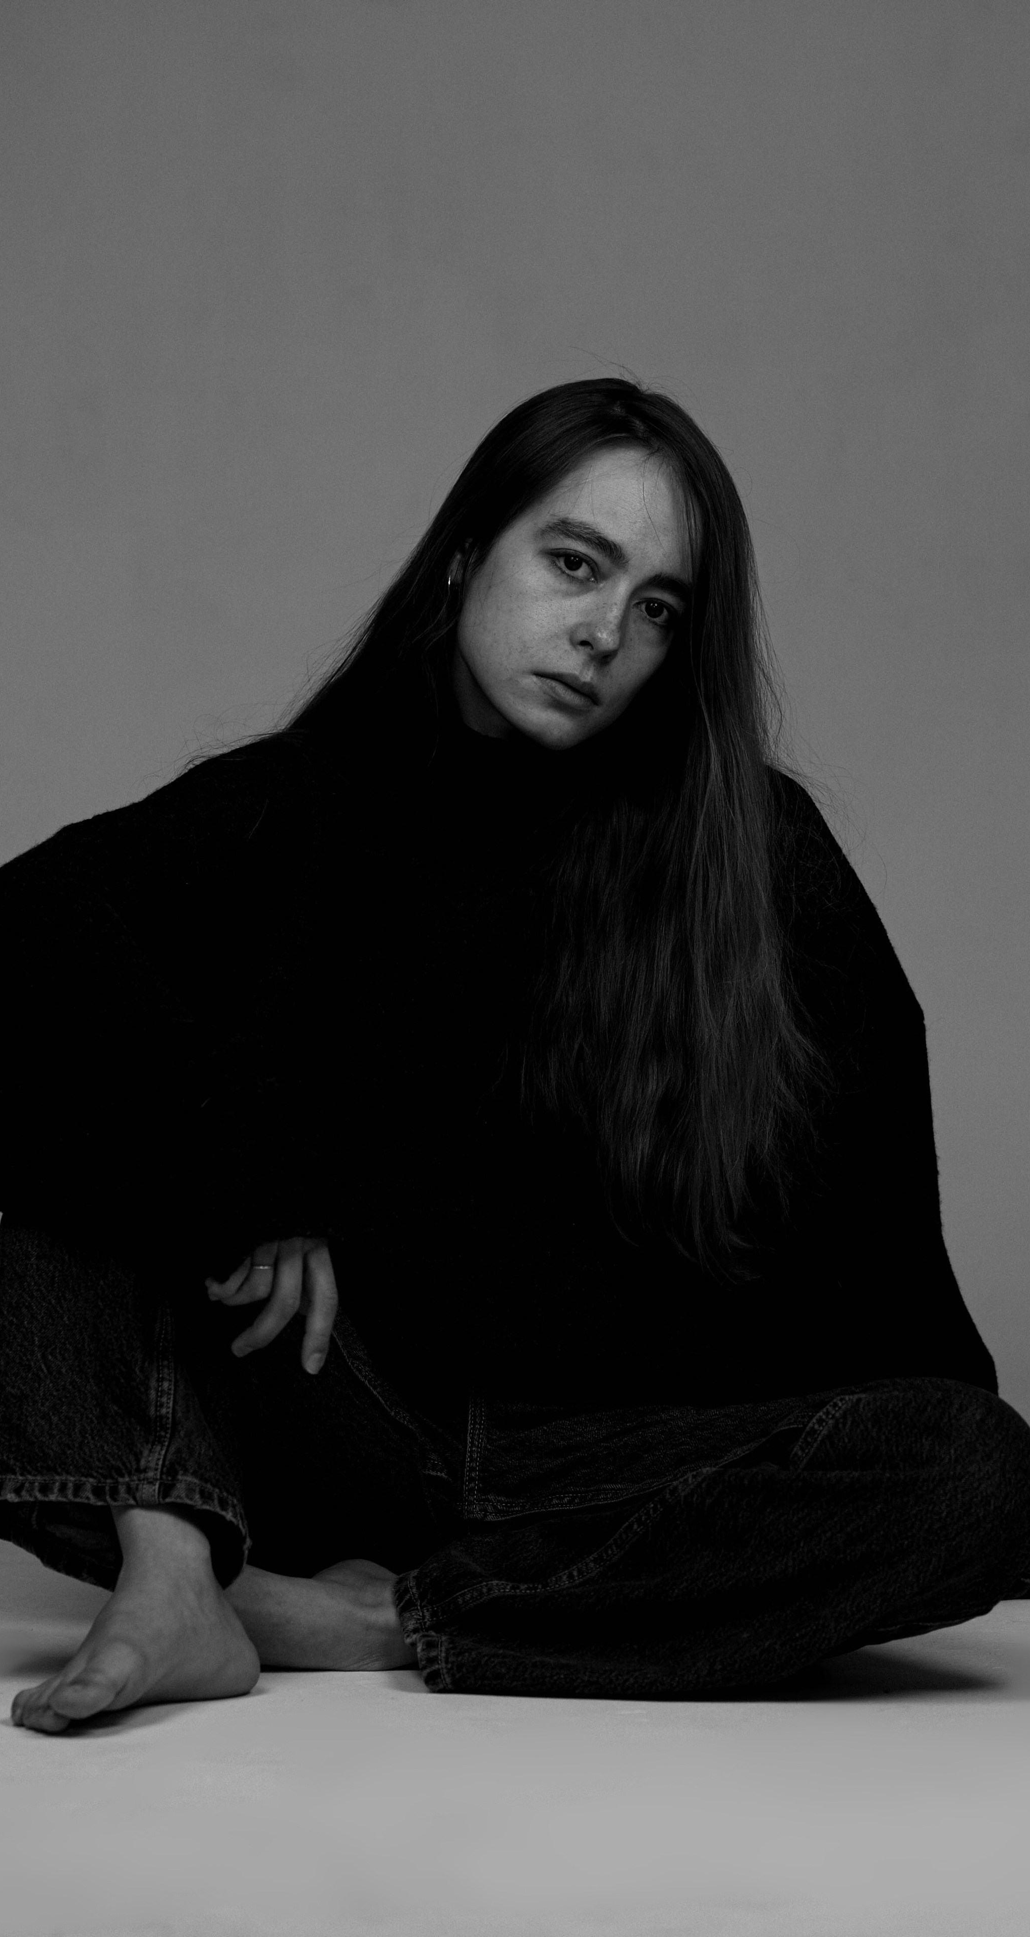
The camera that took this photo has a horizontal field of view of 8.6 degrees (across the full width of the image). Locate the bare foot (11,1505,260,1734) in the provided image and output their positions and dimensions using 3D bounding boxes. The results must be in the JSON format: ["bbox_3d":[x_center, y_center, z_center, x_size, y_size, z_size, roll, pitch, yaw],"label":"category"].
[{"bbox_3d":[-0.221,0.381,4.060,0.088,0.120,0.230,1,1,32],"label":"bare foot"}]

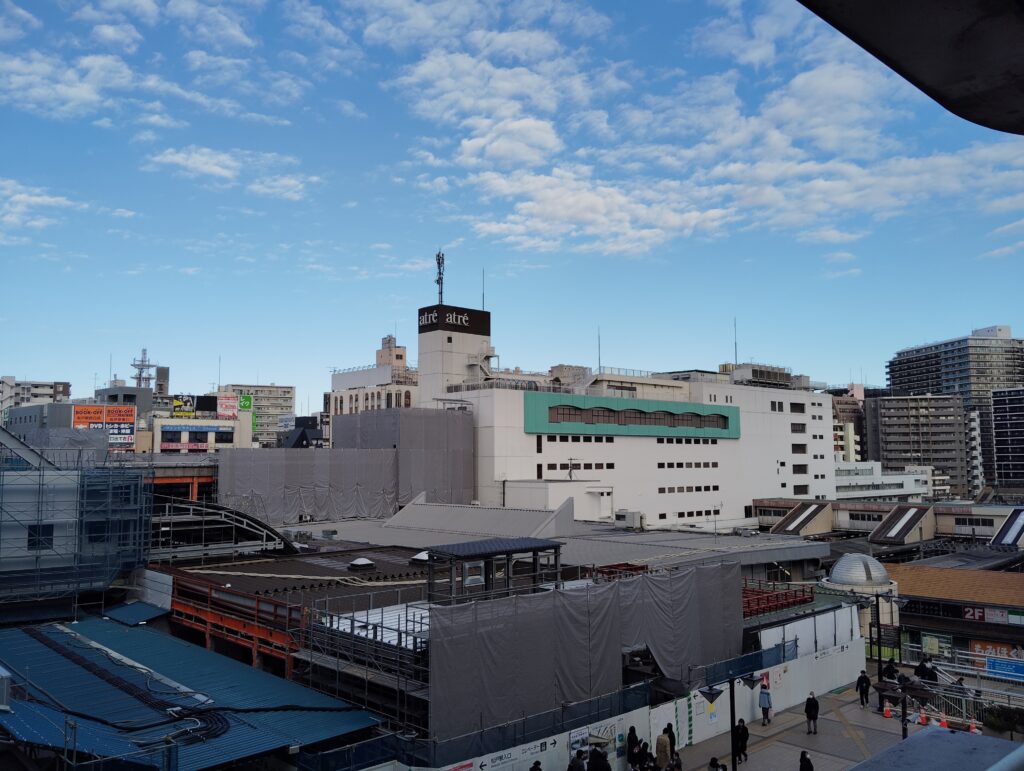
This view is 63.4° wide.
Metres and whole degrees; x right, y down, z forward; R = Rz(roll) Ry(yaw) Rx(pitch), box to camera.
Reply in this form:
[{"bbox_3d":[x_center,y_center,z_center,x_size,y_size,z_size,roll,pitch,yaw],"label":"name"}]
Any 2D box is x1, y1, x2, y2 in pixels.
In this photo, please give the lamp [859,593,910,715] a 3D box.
[{"bbox_3d":[16.634,12.059,37.628,2.200,5.294,2.200,4,-7,-42],"label":"lamp"}]

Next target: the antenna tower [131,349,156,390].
[{"bbox_3d":[-111.570,-4.940,251.487,6.600,12.352,6.600,1,-5,-17],"label":"antenna tower"}]

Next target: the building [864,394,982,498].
[{"bbox_3d":[145.594,23.717,298.492,30.695,38.304,15.000,-1,-5,3],"label":"building"}]

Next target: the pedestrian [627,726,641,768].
[{"bbox_3d":[4.440,13.311,30.333,0.500,1.630,0.360,-3,-6,23],"label":"pedestrian"}]

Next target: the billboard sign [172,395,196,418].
[{"bbox_3d":[-67.935,4.308,172.331,4.700,4.475,0.500,2,-6,-27],"label":"billboard sign"}]

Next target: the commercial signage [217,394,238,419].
[{"bbox_3d":[-58.942,4.515,172.308,4.500,4.682,0.500,2,-6,-25],"label":"commercial signage"}]

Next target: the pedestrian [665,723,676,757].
[{"bbox_3d":[5.862,13.330,30.681,0.480,1.640,0.340,-3,-6,23],"label":"pedestrian"}]

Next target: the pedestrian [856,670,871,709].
[{"bbox_3d":[16.201,13.928,38.154,0.540,1.670,0.380,-2,-5,14],"label":"pedestrian"}]

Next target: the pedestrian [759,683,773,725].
[{"bbox_3d":[10.934,13.738,35.726,0.500,1.670,0.380,-3,-6,30],"label":"pedestrian"}]

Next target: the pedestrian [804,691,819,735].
[{"bbox_3d":[12.480,13.619,34.594,0.520,1.690,0.360,-2,-5,20],"label":"pedestrian"}]

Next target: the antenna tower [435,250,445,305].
[{"bbox_3d":[-12.079,-18.091,139.165,1.500,9.288,1.500,-5,-7,42],"label":"antenna tower"}]

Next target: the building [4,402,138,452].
[{"bbox_3d":[-92.951,18.001,176.724,23.500,26.530,15.000,1,-5,-19],"label":"building"}]

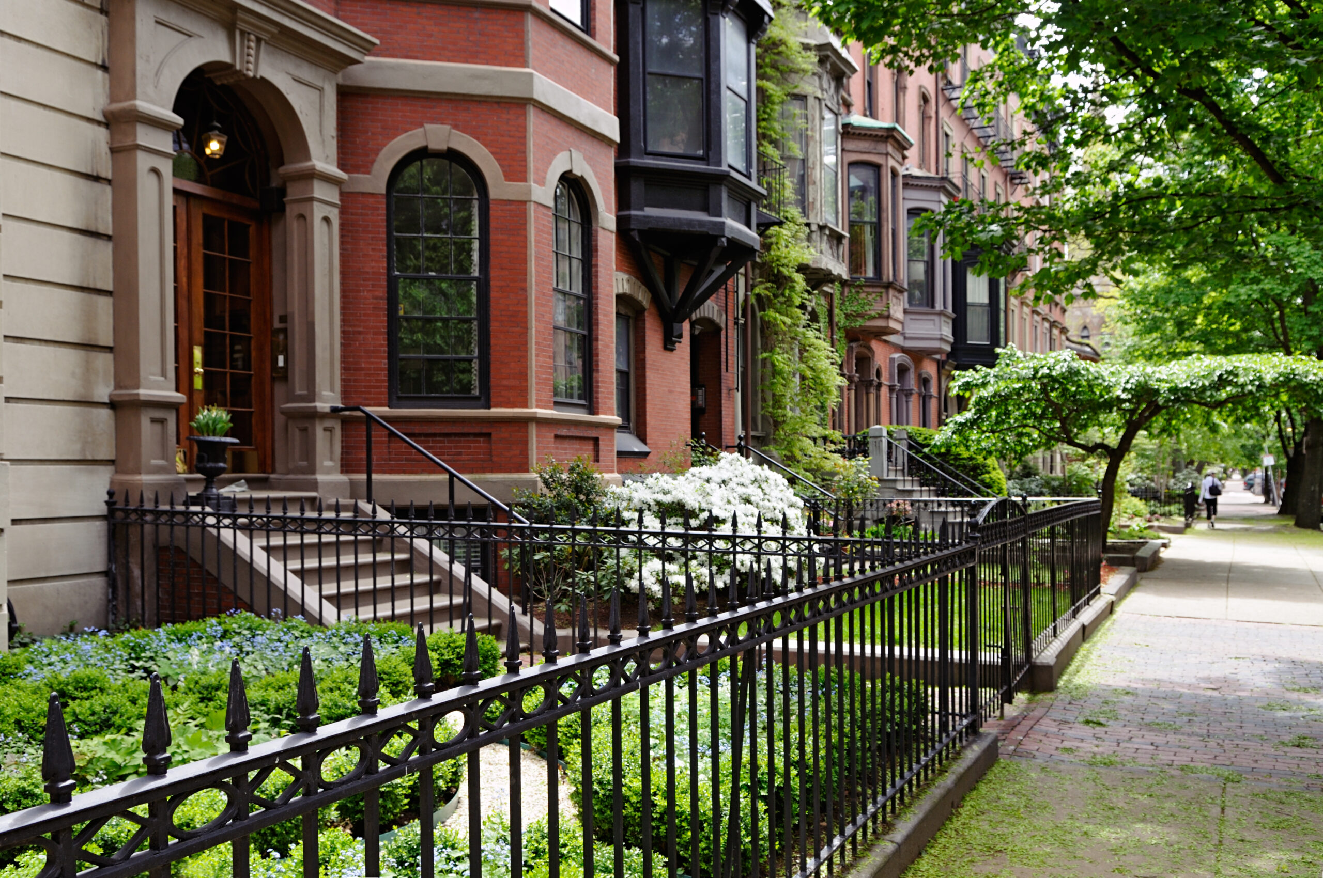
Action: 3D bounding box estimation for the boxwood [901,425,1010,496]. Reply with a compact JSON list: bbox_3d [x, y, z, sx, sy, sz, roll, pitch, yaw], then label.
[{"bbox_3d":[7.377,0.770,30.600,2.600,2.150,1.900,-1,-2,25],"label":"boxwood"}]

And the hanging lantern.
[{"bbox_3d":[-4.069,-2.735,11.050,0.190,0.330,0.190,-1,-2,25],"label":"hanging lantern"}]

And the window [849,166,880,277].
[{"bbox_3d":[4.829,-5.186,28.800,0.860,2.720,0.170,0,-2,-20],"label":"window"}]

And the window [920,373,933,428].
[{"bbox_3d":[7.852,-0.993,35.800,0.220,1.850,0.950,-1,-2,25],"label":"window"}]

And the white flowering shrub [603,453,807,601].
[{"bbox_3d":[0.496,0.962,14.000,2.050,1.600,2.150,-1,-2,25],"label":"white flowering shrub"}]

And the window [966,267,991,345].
[{"bbox_3d":[10.907,-4.601,41.700,0.930,2.580,0.180,0,-2,-20],"label":"window"}]

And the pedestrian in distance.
[{"bbox_3d":[15.345,1.702,33.800,0.580,1.650,0.420,-1,-2,25],"label":"pedestrian in distance"}]

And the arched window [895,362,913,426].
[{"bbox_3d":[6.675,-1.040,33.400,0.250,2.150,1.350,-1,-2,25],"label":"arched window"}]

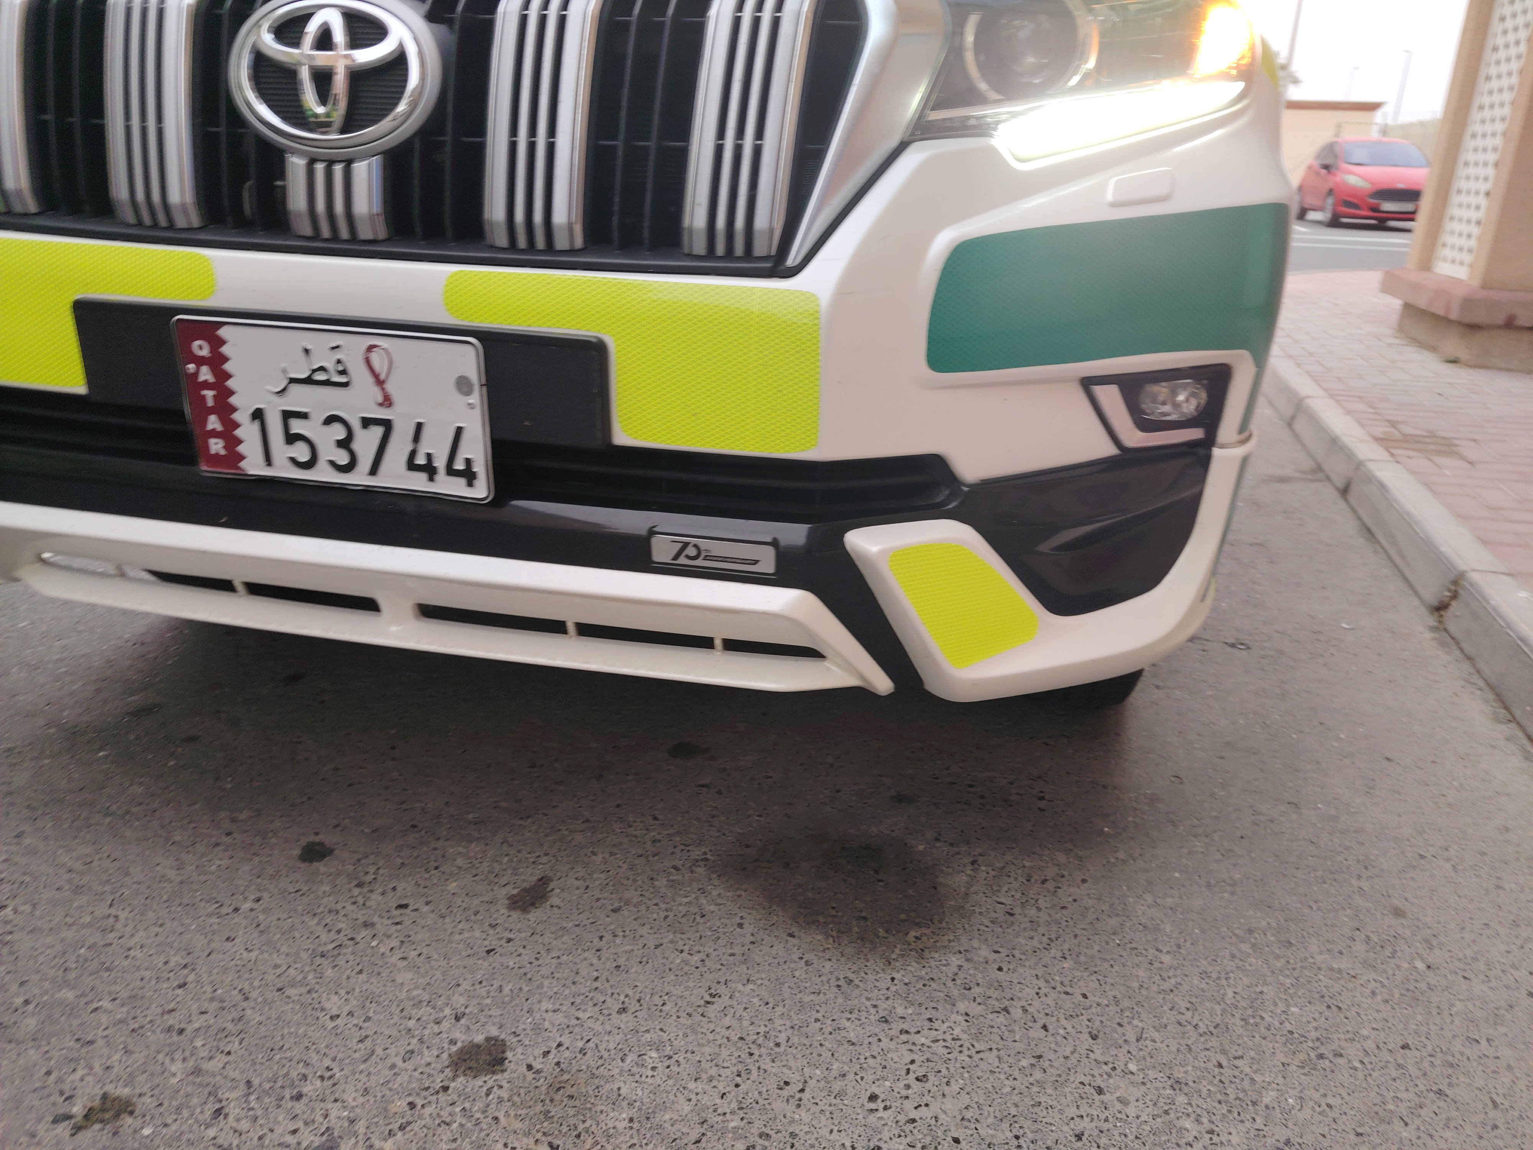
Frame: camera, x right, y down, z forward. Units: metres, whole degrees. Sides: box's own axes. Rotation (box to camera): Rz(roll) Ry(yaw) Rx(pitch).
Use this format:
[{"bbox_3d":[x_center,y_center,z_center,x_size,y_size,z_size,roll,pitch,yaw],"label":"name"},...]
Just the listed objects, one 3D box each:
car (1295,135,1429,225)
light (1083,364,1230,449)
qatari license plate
[{"bbox_3d":[11.000,-7.170,19.380,1.740,1.490,3.980,6,22,12],"label":"car"},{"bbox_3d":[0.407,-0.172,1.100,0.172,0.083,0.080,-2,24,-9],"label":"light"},{"bbox_3d":[-0.407,-0.157,1.007,0.312,0.156,0.015,6,24,10],"label":"qatari license plate"}]

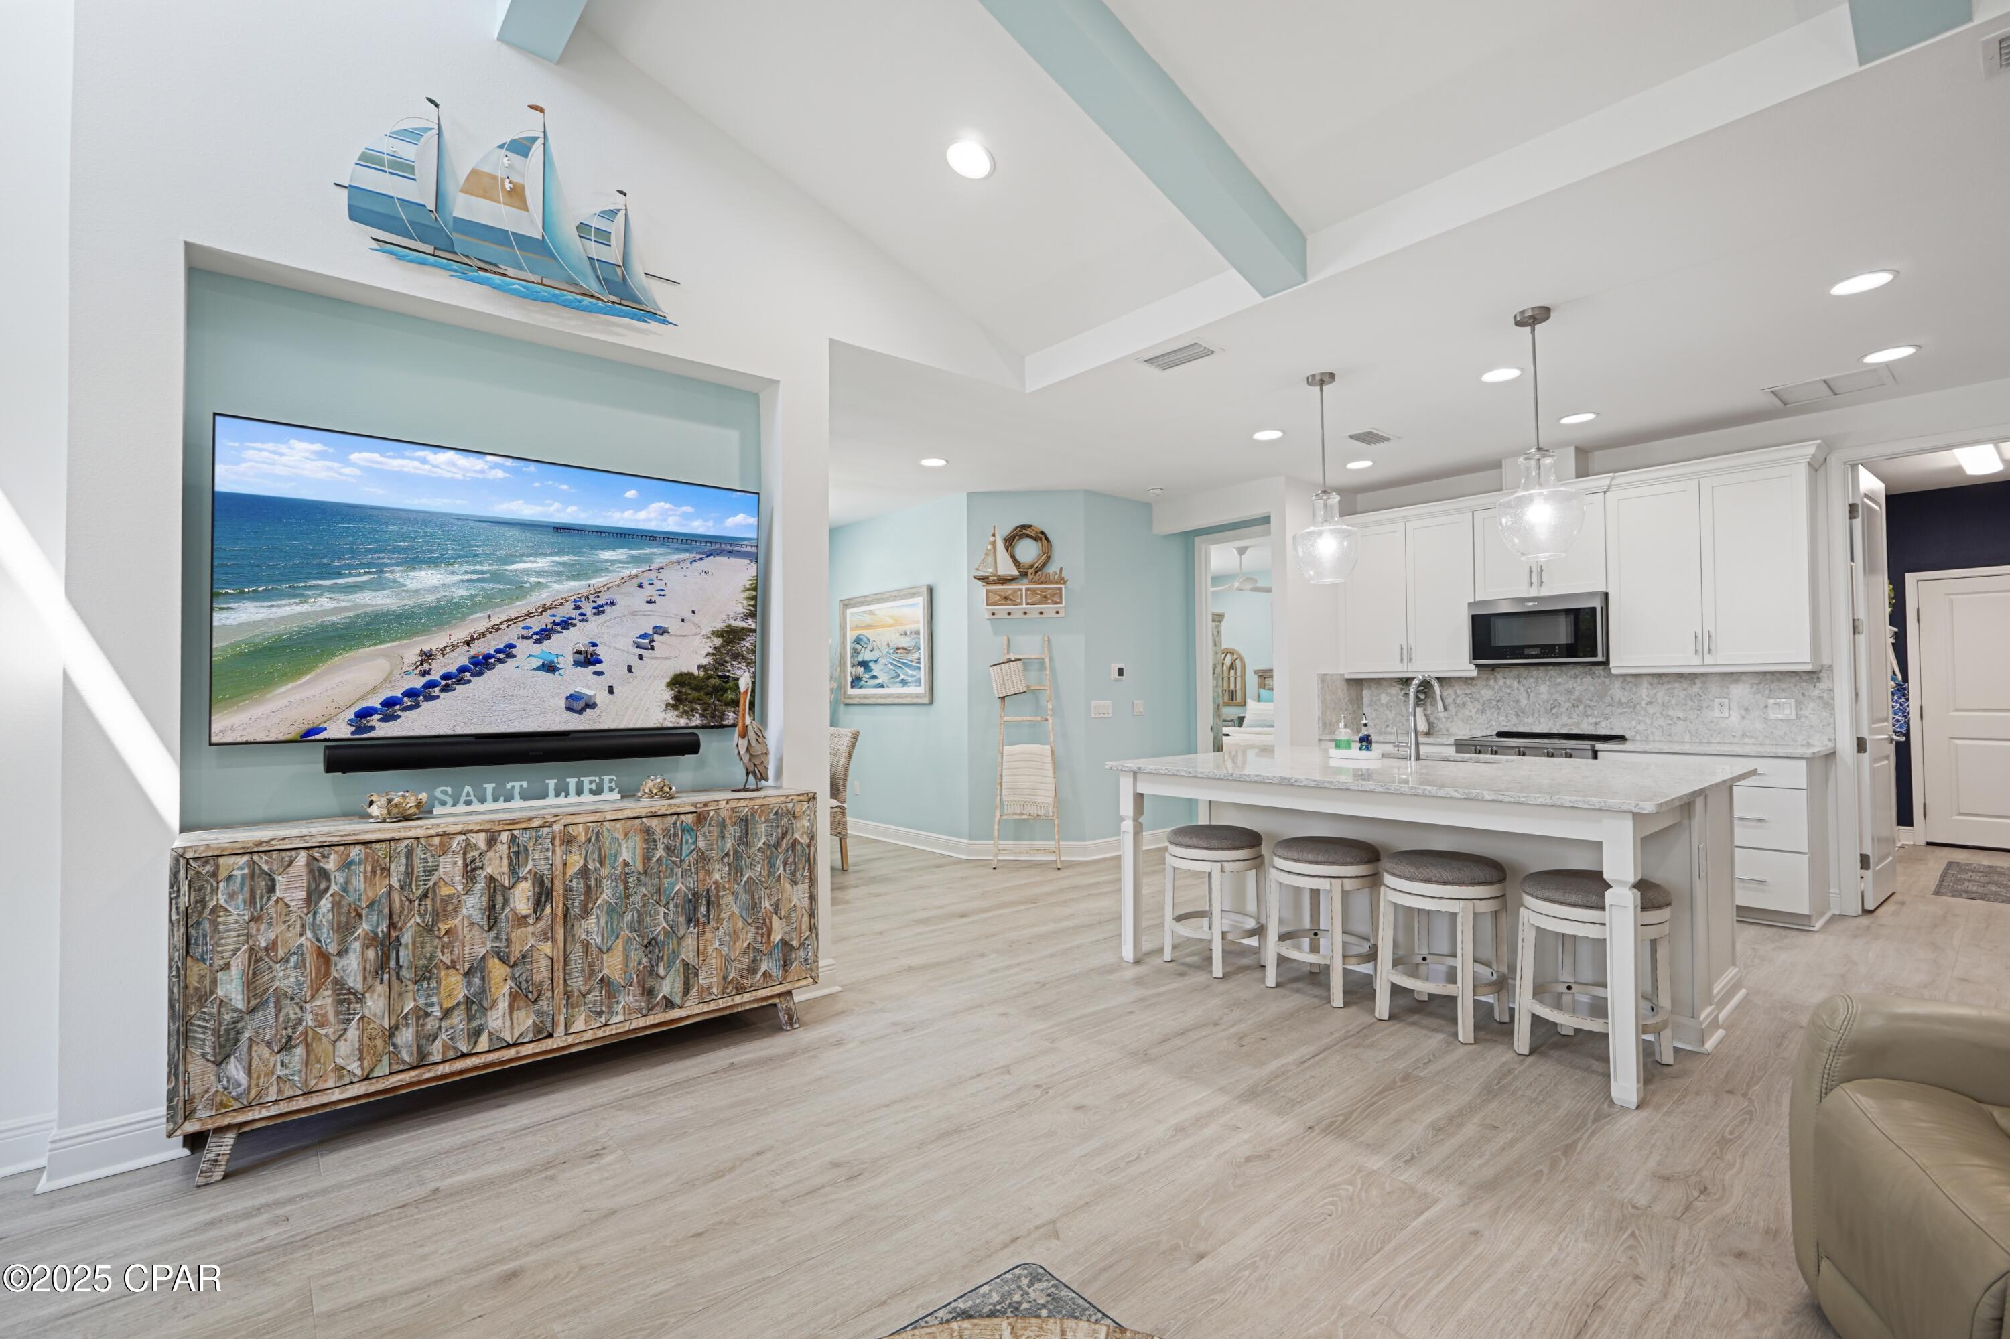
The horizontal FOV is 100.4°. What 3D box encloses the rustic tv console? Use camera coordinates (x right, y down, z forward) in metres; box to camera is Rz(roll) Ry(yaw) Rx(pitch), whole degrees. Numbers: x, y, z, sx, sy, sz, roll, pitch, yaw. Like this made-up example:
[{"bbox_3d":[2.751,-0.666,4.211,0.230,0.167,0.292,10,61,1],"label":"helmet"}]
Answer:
[{"bbox_3d":[-1.499,0.893,2.741,1.720,0.874,0.360,1,-1,-39],"label":"rustic tv console"}]

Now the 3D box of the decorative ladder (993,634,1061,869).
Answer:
[{"bbox_3d":[0.153,0.562,5.953,0.460,1.640,0.350,0,-1,3],"label":"decorative ladder"}]

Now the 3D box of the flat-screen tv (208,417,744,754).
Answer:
[{"bbox_3d":[-1.679,-0.253,2.975,1.660,0.962,0.050,1,-1,-39],"label":"flat-screen tv"}]

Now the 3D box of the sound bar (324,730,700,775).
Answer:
[{"bbox_3d":[-1.687,0.291,2.990,1.142,0.087,0.115,1,-2,-38],"label":"sound bar"}]

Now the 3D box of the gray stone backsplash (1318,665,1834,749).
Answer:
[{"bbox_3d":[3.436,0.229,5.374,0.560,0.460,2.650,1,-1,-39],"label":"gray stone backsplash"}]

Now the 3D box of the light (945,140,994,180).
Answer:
[{"bbox_3d":[-0.131,-1.911,3.131,0.190,0.030,0.190,13,-12,3],"label":"light"}]

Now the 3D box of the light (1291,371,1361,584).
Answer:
[{"bbox_3d":[1.533,-0.913,4.029,0.300,0.980,0.300,1,-2,-42],"label":"light"}]

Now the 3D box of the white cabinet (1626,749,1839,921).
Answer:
[{"bbox_3d":[3.967,0.901,4.708,0.630,0.900,0.880,1,-2,-42],"label":"white cabinet"}]

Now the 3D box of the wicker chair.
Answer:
[{"bbox_3d":[-1.379,0.897,5.818,0.600,0.980,0.480,1,-1,-39],"label":"wicker chair"}]

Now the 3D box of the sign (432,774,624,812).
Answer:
[{"bbox_3d":[-1.590,0.417,2.820,0.555,0.083,0.040,1,-1,-39],"label":"sign"}]

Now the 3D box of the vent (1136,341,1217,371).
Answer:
[{"bbox_3d":[0.785,-1.403,3.776,0.190,0.020,0.330,1,-2,-42],"label":"vent"}]

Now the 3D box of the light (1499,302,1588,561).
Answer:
[{"bbox_3d":[2.125,-0.935,3.347,0.300,0.980,0.300,1,-2,-42],"label":"light"}]

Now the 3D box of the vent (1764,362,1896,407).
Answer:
[{"bbox_3d":[4.164,-1.416,4.229,0.450,0.025,0.440,1,-2,-42],"label":"vent"}]

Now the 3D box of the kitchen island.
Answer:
[{"bbox_3d":[1.808,0.887,3.752,1.600,0.912,2.120,1,-2,-42],"label":"kitchen island"}]

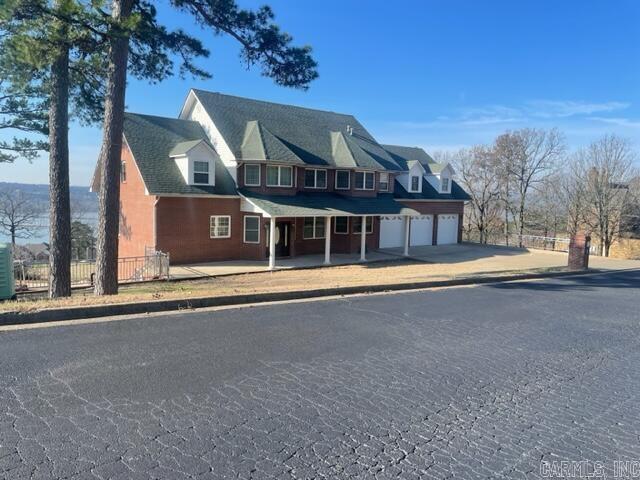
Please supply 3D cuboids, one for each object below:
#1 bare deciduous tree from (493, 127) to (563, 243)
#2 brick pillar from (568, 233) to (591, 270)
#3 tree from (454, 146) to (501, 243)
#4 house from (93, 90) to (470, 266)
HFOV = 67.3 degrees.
[{"bbox_3d":[18.300,-4.550,42.000,6.100,10.400,5.600,-3,7,-40],"label":"bare deciduous tree"},{"bbox_3d":[8.800,0.390,16.300,0.520,1.300,0.520,-4,8,-44],"label":"brick pillar"},{"bbox_3d":[14.840,-4.200,45.000,4.600,9.200,4.400,-3,7,-40],"label":"tree"},{"bbox_3d":[-0.160,-4.570,34.800,27.800,10.300,14.000,-3,7,-40],"label":"house"}]

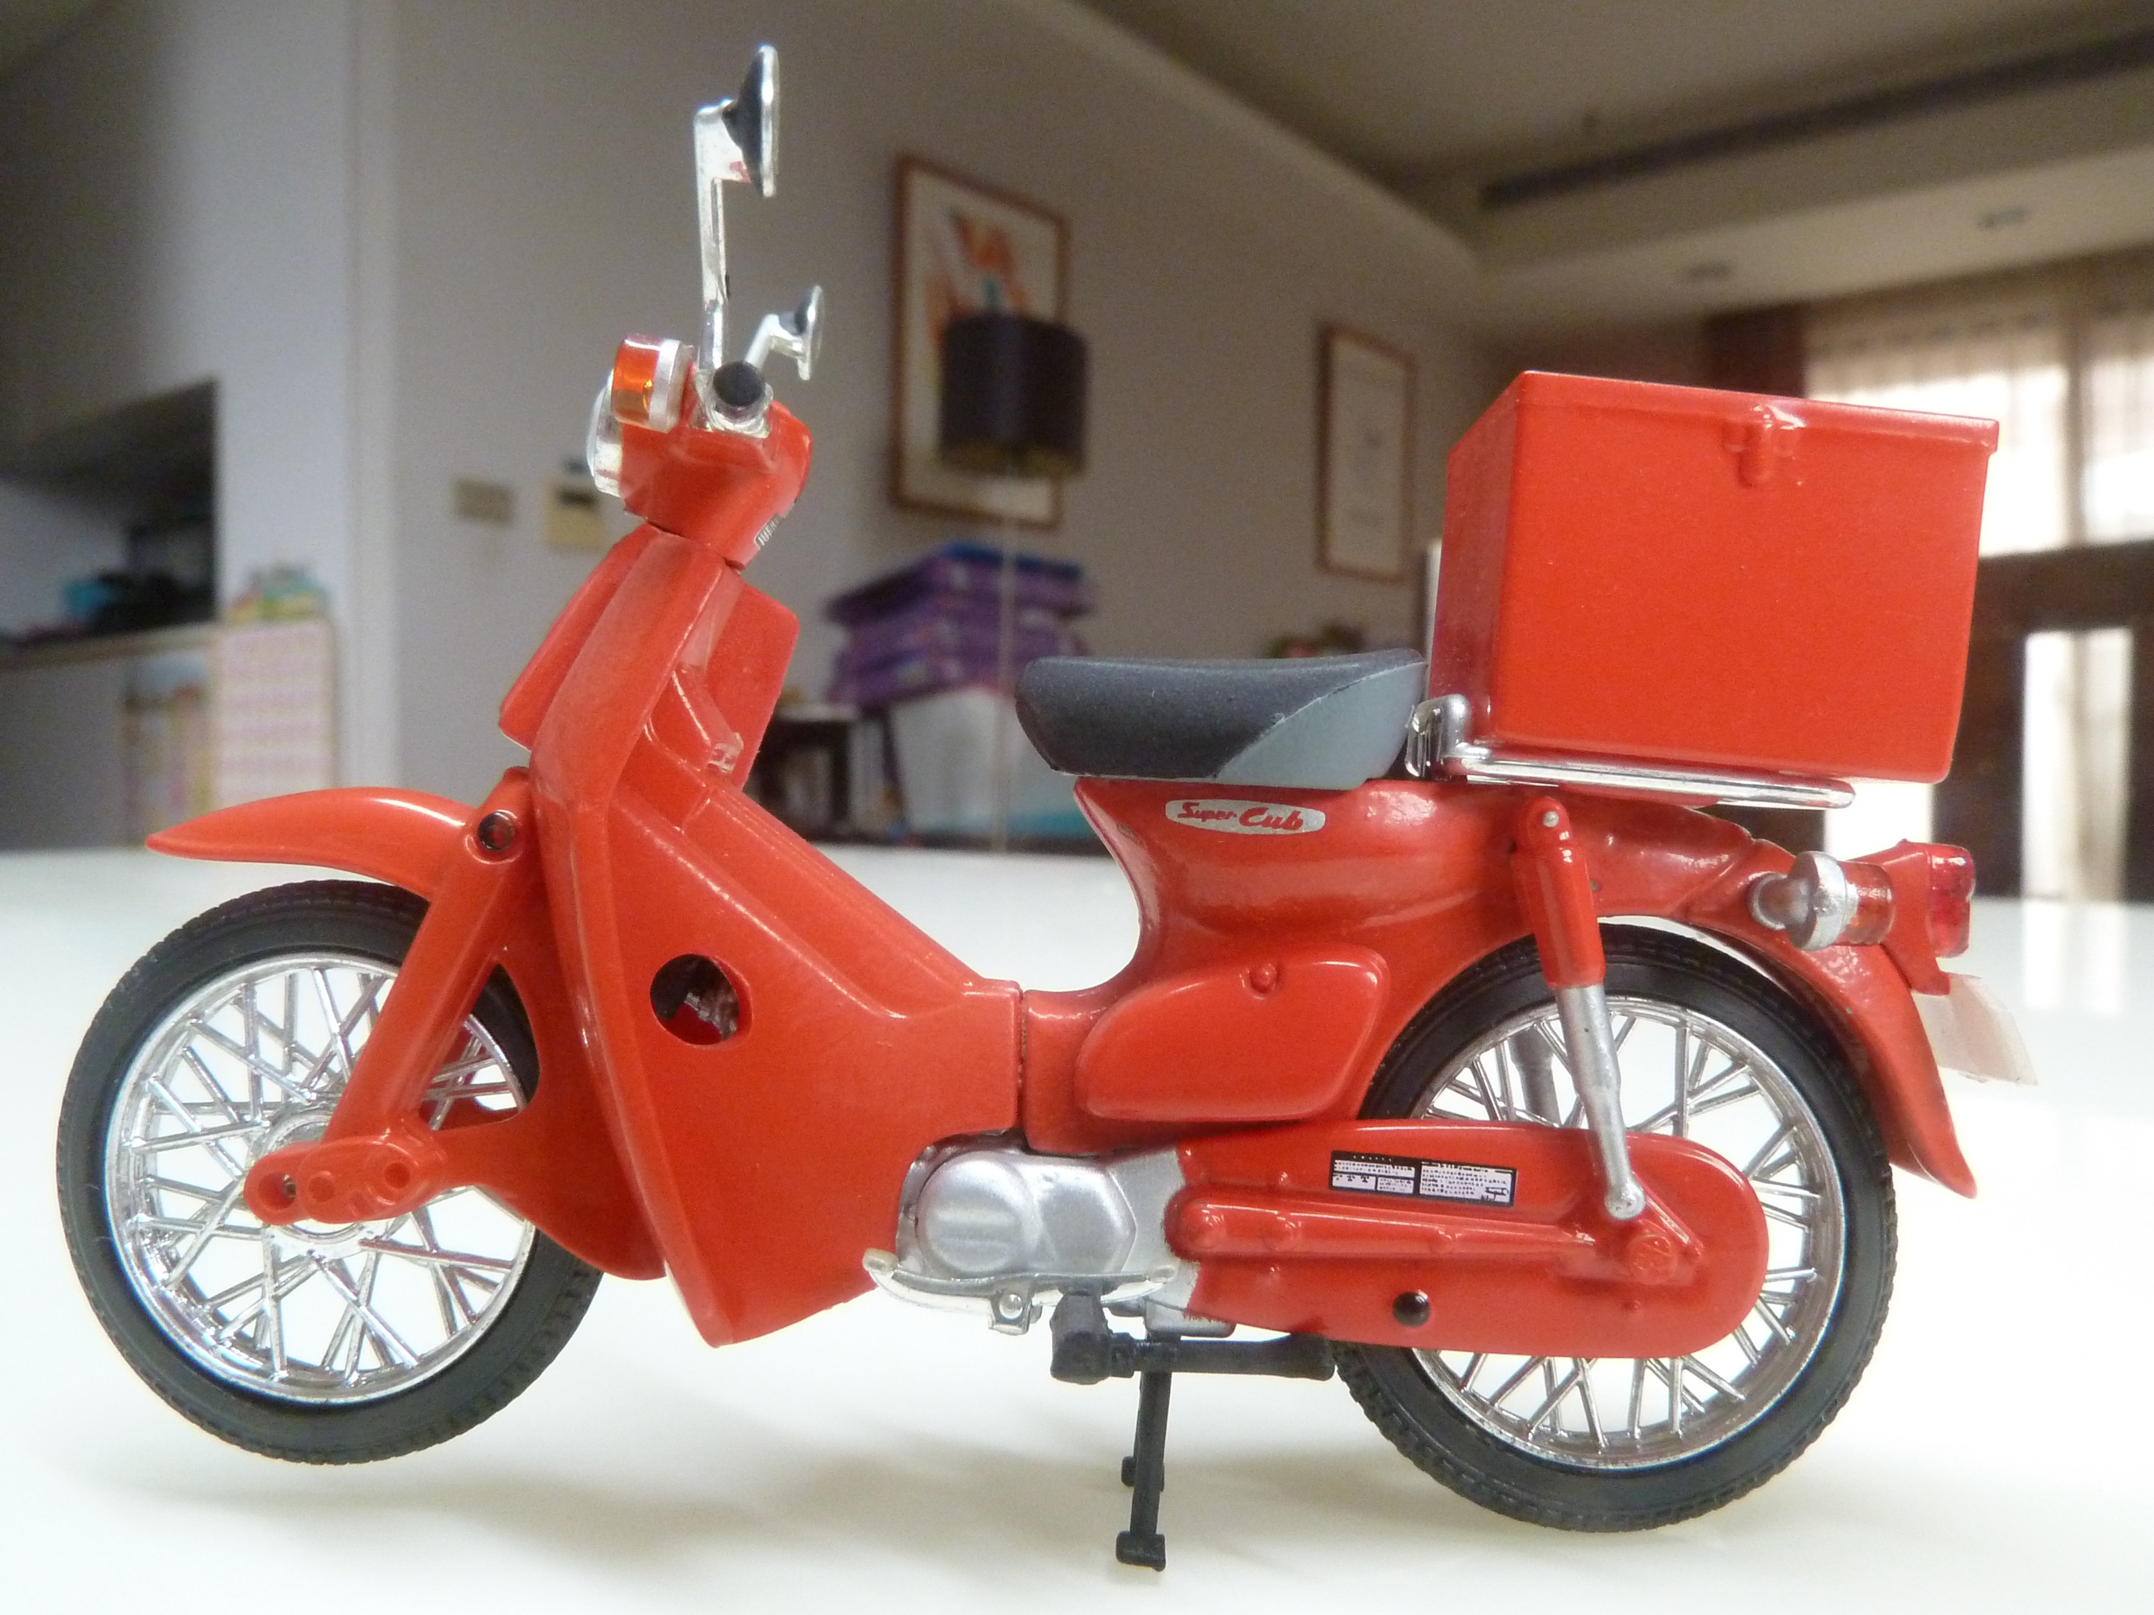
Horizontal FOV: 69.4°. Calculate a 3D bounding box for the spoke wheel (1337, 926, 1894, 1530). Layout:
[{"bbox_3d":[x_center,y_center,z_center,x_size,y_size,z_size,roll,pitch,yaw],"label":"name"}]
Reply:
[{"bbox_3d":[0.040,0.032,0.117,0.045,0.045,0.006,2,2,2],"label":"spoke wheel"}]

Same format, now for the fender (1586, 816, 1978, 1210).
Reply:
[{"bbox_3d":[0.051,0.014,0.116,0.033,0.029,0.015,2,2,2],"label":"fender"}]

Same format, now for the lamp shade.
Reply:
[{"bbox_3d":[-0.117,-0.755,2.850,0.265,0.247,0.265,1,2,0],"label":"lamp shade"}]

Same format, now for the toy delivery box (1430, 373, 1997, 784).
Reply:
[{"bbox_3d":[0.044,-0.015,0.115,0.031,0.025,0.025,6,2,2],"label":"toy delivery box"}]

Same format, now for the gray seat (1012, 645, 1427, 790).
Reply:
[{"bbox_3d":[0.010,-0.007,0.117,0.030,0.011,0.020,3,2,2],"label":"gray seat"}]

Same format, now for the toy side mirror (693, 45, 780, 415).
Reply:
[{"bbox_3d":[-0.020,-0.035,0.093,0.006,0.021,0.011,2,2,2],"label":"toy side mirror"}]

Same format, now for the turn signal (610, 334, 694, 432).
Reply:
[{"bbox_3d":[-0.028,-0.028,0.102,0.005,0.006,0.006,2,2,2],"label":"turn signal"}]

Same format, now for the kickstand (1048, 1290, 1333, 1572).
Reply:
[{"bbox_3d":[0.008,0.044,0.112,0.019,0.023,0.026,2,2,2],"label":"kickstand"}]

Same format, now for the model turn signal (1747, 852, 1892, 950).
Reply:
[{"bbox_3d":[0.050,0.006,0.104,0.005,0.006,0.010,2,2,2],"label":"model turn signal"}]

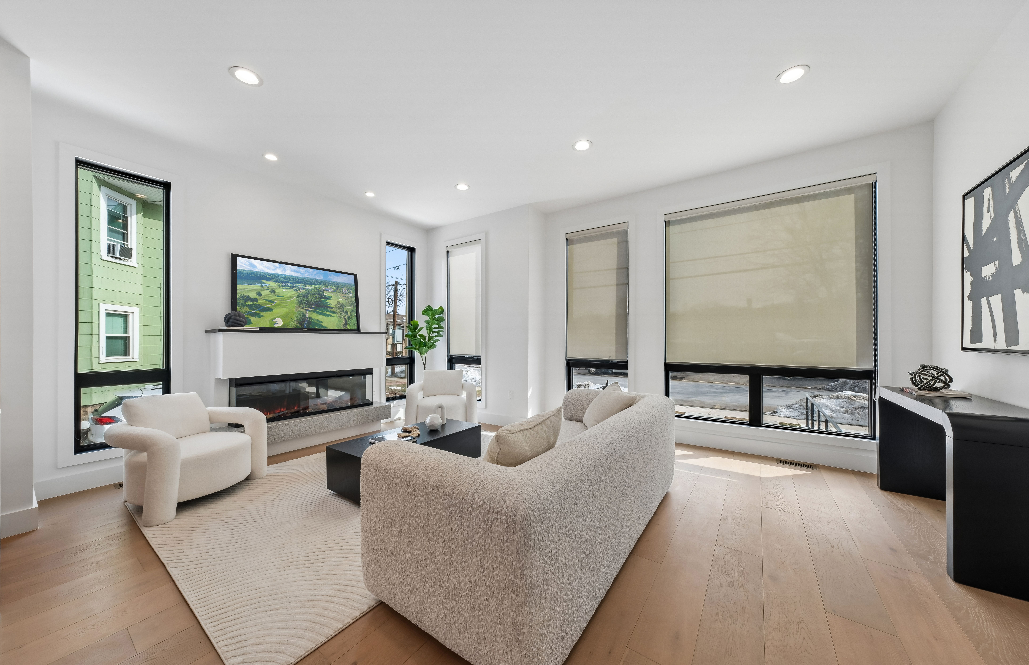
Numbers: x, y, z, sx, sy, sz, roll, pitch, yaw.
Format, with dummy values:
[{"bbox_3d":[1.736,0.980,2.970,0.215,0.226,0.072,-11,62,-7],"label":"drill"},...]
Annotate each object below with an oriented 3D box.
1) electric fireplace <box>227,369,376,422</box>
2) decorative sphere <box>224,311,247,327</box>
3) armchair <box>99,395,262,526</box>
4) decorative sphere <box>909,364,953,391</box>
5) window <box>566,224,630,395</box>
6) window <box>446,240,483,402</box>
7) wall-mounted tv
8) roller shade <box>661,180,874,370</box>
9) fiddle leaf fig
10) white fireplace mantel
[{"bbox_3d":[-2.317,0.690,3.903,0.230,0.470,1.415,-1,-1,36],"label":"electric fireplace"},{"bbox_3d":[-2.706,-0.130,3.317,0.175,0.160,0.175,-1,-1,36],"label":"decorative sphere"},{"bbox_3d":[-2.587,0.854,2.640,0.775,0.775,0.866,0,-1,5],"label":"armchair"},{"bbox_3d":[2.766,0.302,2.281,0.189,0.177,0.189,-1,-1,34],"label":"decorative sphere"},{"bbox_3d":[1.070,-0.183,4.477,0.842,2.343,0.100,-1,-1,34],"label":"window"},{"bbox_3d":[-0.746,-0.170,5.160,0.732,2.342,0.100,-1,-1,36],"label":"window"},{"bbox_3d":[-2.380,-0.380,3.868,0.060,0.729,1.300,-4,-3,34],"label":"wall-mounted tv"},{"bbox_3d":[2.462,-0.520,3.508,1.724,1.727,0.060,-1,-1,34],"label":"roller shade"},{"bbox_3d":[-1.298,0.441,5.065,0.600,1.680,0.600,0,-1,-9],"label":"fiddle leaf fig"},{"bbox_3d":[-2.310,0.213,3.883,0.363,0.456,1.728,-1,-1,34],"label":"white fireplace mantel"}]

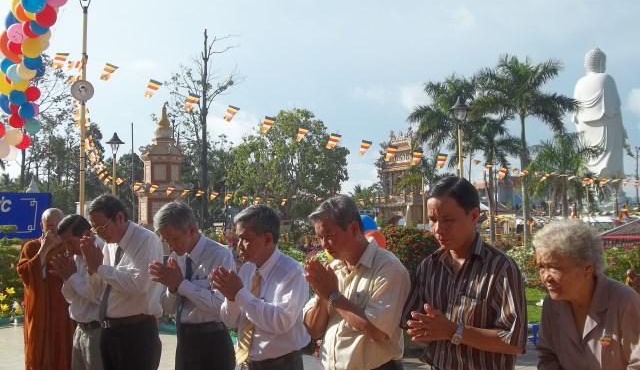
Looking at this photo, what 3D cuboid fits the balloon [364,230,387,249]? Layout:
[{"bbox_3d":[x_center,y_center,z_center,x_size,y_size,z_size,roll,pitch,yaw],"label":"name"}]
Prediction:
[{"bbox_3d":[0.519,0.548,6.400,0.250,0.260,0.250,0,-3,0],"label":"balloon"}]

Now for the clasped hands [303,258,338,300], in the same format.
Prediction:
[{"bbox_3d":[0.005,0.316,2.250,0.130,0.150,0.100,3,-4,-44],"label":"clasped hands"}]

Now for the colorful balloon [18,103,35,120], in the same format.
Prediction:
[{"bbox_3d":[-4.365,-1.093,9.900,0.245,0.255,0.245,0,-3,0],"label":"colorful balloon"}]

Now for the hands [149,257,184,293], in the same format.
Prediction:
[{"bbox_3d":[-0.696,0.411,3.020,0.150,0.160,0.100,2,-4,-37],"label":"hands"}]

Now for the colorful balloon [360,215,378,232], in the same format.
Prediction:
[{"bbox_3d":[0.374,0.374,5.600,0.250,0.260,0.250,0,-3,0],"label":"colorful balloon"}]

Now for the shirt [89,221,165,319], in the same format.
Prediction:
[{"bbox_3d":[-0.949,0.424,3.300,0.360,0.520,0.450,3,-5,-44],"label":"shirt"}]

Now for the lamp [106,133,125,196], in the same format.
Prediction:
[{"bbox_3d":[-5.549,0.500,18.000,0.520,3.800,0.520,1,-3,-17],"label":"lamp"}]

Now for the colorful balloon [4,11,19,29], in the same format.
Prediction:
[{"bbox_3d":[-3.810,-2.039,8.300,0.250,0.260,0.250,0,-3,0],"label":"colorful balloon"}]

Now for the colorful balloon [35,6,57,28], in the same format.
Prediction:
[{"bbox_3d":[-2.917,-1.808,7.100,0.240,0.250,0.240,1,-3,-22],"label":"colorful balloon"}]

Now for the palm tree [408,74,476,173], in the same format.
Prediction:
[{"bbox_3d":[7.165,-1.513,38.000,4.400,9.800,4.400,0,-3,0],"label":"palm tree"}]

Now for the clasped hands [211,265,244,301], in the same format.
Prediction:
[{"bbox_3d":[-0.361,0.385,2.600,0.140,0.150,0.110,2,-3,-40],"label":"clasped hands"}]

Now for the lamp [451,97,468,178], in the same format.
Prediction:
[{"bbox_3d":[2.949,0.226,13.874,0.380,4.141,0.380,0,-3,0],"label":"lamp"}]

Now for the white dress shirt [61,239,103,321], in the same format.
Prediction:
[{"bbox_3d":[-1.287,0.527,3.750,0.380,0.500,0.460,2,-4,-41],"label":"white dress shirt"}]

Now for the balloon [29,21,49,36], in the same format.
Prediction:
[{"bbox_3d":[-2.950,-1.667,7.000,0.210,0.210,0.210,0,-2,0],"label":"balloon"}]

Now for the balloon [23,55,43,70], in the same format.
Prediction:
[{"bbox_3d":[-3.628,-1.559,8.400,0.250,0.260,0.250,0,-3,0],"label":"balloon"}]

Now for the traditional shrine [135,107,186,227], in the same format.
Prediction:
[{"bbox_3d":[-7.918,-0.434,34.000,3.000,7.300,3.000,0,-3,0],"label":"traditional shrine"}]

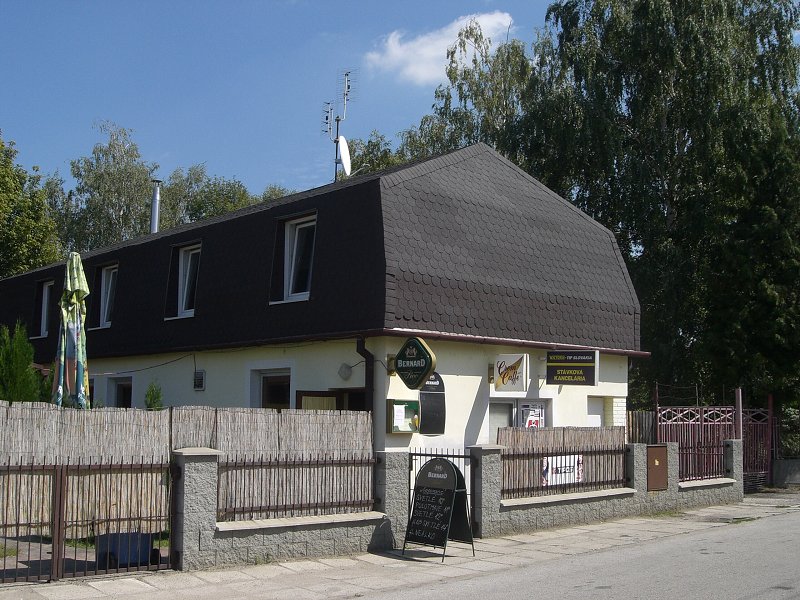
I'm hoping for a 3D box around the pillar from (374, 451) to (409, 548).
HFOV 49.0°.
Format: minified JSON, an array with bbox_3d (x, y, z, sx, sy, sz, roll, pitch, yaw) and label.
[{"bbox_3d":[-0.090,2.501,10.982,0.388,1.164,0.204,6,-9,-41],"label":"pillar"}]

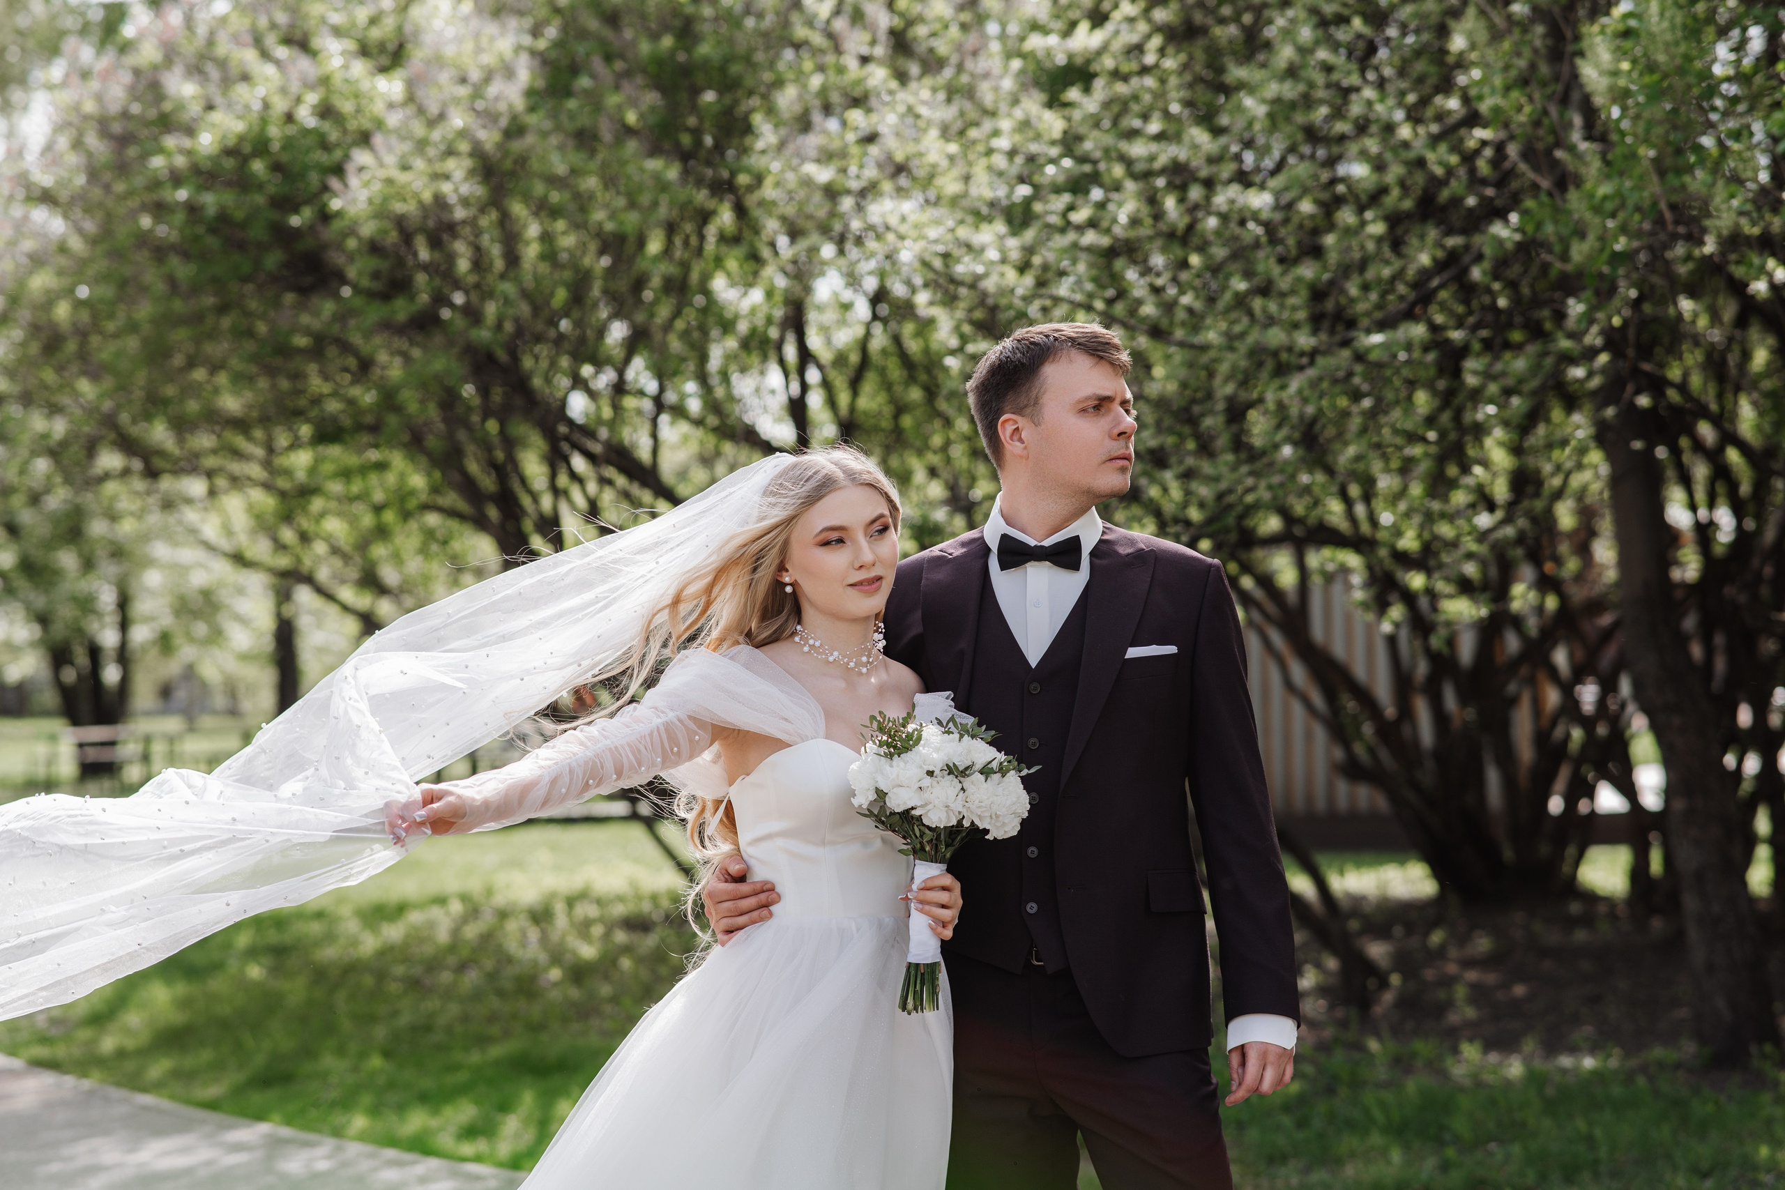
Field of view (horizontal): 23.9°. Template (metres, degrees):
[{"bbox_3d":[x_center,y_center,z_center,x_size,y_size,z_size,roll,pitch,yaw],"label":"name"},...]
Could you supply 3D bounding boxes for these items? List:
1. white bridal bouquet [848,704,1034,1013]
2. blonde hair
[{"bbox_3d":[0.060,0.329,5.280,0.220,0.380,0.210,4,9,-9],"label":"white bridal bouquet"},{"bbox_3d":[-0.198,0.116,5.500,0.280,0.610,0.320,1,-1,-34],"label":"blonde hair"}]

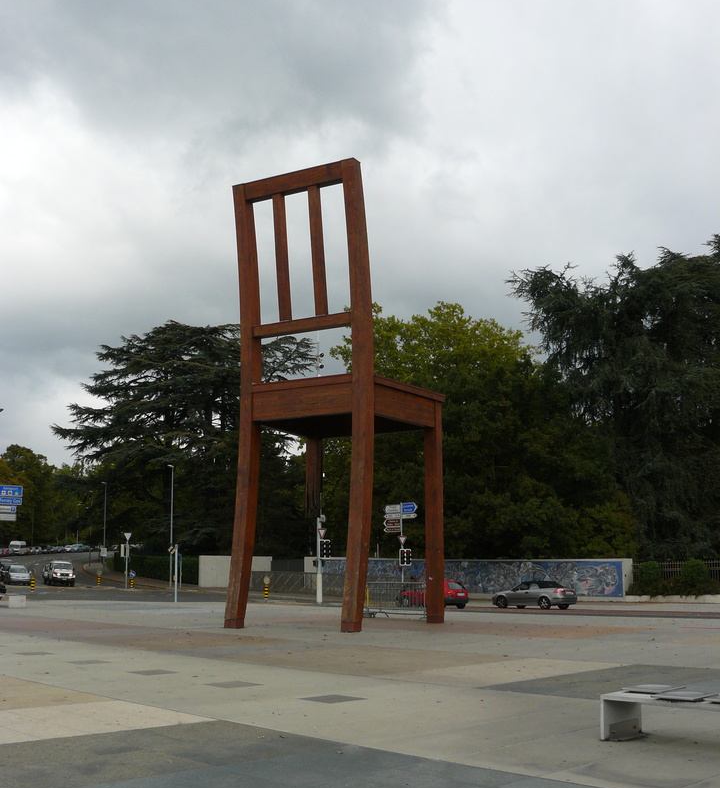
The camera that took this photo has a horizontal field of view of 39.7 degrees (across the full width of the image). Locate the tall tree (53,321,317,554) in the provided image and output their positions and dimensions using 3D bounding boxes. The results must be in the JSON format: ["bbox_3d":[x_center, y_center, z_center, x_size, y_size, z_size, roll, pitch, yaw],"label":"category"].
[{"bbox_3d":[-14.164,5.844,92.000,24.500,24.000,23.000,0,-9,0],"label":"tall tree"}]

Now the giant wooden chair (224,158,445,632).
[{"bbox_3d":[-0.598,0.268,28.013,3.990,12.000,5.100,-6,-10,30],"label":"giant wooden chair"}]

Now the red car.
[{"bbox_3d":[3.902,10.827,54.000,1.680,1.420,3.800,8,-12,-43],"label":"red car"}]

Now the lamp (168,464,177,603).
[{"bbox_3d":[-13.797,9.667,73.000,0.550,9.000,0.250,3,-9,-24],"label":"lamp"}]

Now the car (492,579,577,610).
[{"bbox_3d":[9.276,10.707,53.300,1.770,1.430,4.620,8,-12,-43],"label":"car"}]

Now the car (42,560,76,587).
[{"bbox_3d":[-23.506,14.053,78.000,1.780,1.950,4.900,4,-10,-27],"label":"car"}]

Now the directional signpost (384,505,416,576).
[{"bbox_3d":[2.278,8.848,56.000,1.800,5.500,0.300,1,-9,-8],"label":"directional signpost"}]

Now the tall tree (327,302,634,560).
[{"bbox_3d":[7.827,4.489,77.000,23.500,21.500,20.000,0,-9,0],"label":"tall tree"}]

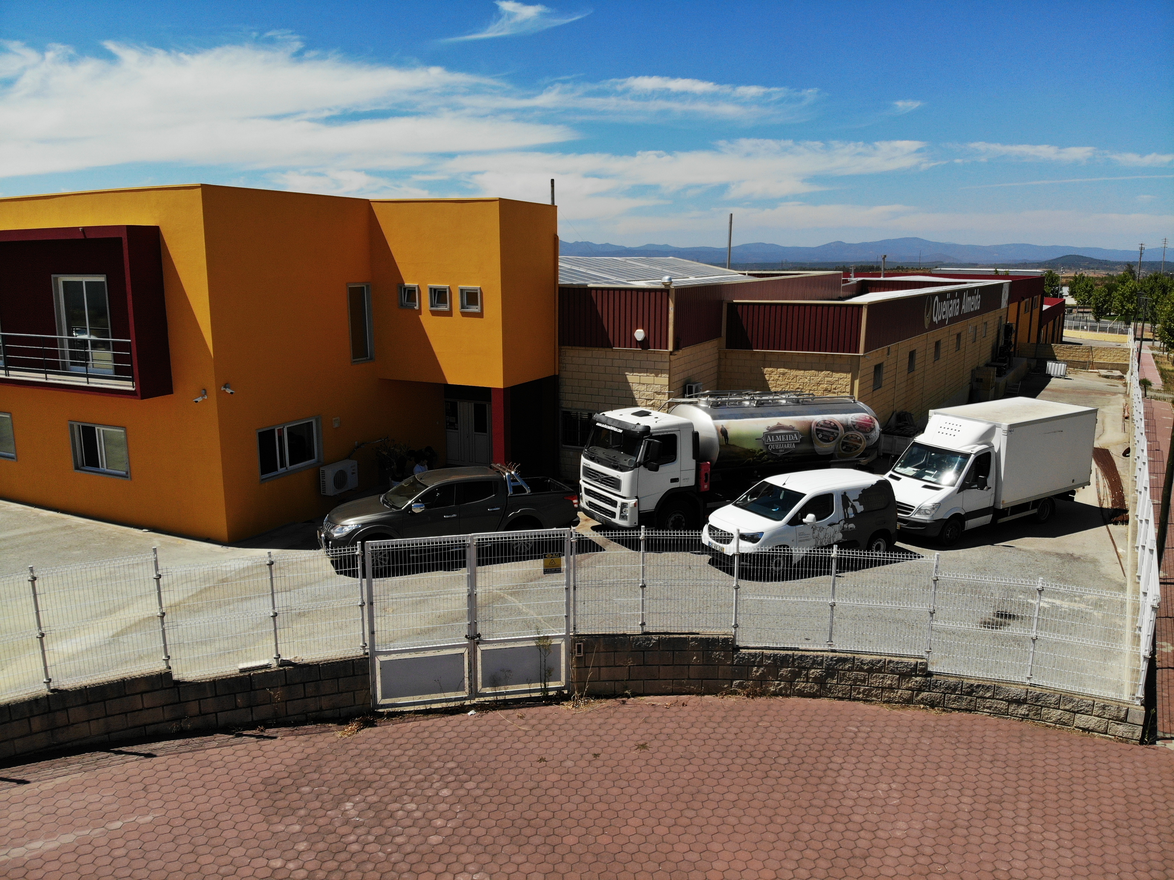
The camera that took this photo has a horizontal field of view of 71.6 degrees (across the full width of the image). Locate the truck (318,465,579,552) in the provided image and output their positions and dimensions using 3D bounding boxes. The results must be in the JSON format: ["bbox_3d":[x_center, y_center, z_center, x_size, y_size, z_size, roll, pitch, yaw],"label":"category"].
[{"bbox_3d":[-2.920,1.612,17.740,5.300,1.790,1.840,-4,13,-20],"label":"truck"}]

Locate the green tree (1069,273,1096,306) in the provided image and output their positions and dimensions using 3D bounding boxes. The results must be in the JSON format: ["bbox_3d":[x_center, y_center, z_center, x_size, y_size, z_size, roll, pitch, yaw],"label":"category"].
[{"bbox_3d":[58.800,-17.230,96.520,3.200,5.040,3.200,7,14,30],"label":"green tree"}]

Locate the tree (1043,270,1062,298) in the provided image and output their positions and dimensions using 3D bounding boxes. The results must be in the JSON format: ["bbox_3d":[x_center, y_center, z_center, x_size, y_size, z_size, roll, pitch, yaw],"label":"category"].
[{"bbox_3d":[66.780,-22.010,116.970,3.000,4.930,3.000,7,14,29],"label":"tree"}]

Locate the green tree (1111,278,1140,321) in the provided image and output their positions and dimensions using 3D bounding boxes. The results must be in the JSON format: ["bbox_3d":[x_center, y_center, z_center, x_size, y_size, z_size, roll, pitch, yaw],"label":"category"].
[{"bbox_3d":[56.740,-14.650,85.830,3.100,4.680,3.100,8,15,32],"label":"green tree"}]

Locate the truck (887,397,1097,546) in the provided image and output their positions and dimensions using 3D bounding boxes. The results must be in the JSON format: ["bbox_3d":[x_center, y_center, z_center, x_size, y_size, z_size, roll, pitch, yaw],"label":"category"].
[{"bbox_3d":[10.074,0.725,20.830,6.480,2.830,2.140,-7,14,-30],"label":"truck"}]

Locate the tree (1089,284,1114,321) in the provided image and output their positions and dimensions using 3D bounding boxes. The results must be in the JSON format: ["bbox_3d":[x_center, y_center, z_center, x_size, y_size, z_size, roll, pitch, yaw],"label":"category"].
[{"bbox_3d":[54.880,-14.560,86.870,2.900,4.110,2.900,8,14,31],"label":"tree"}]

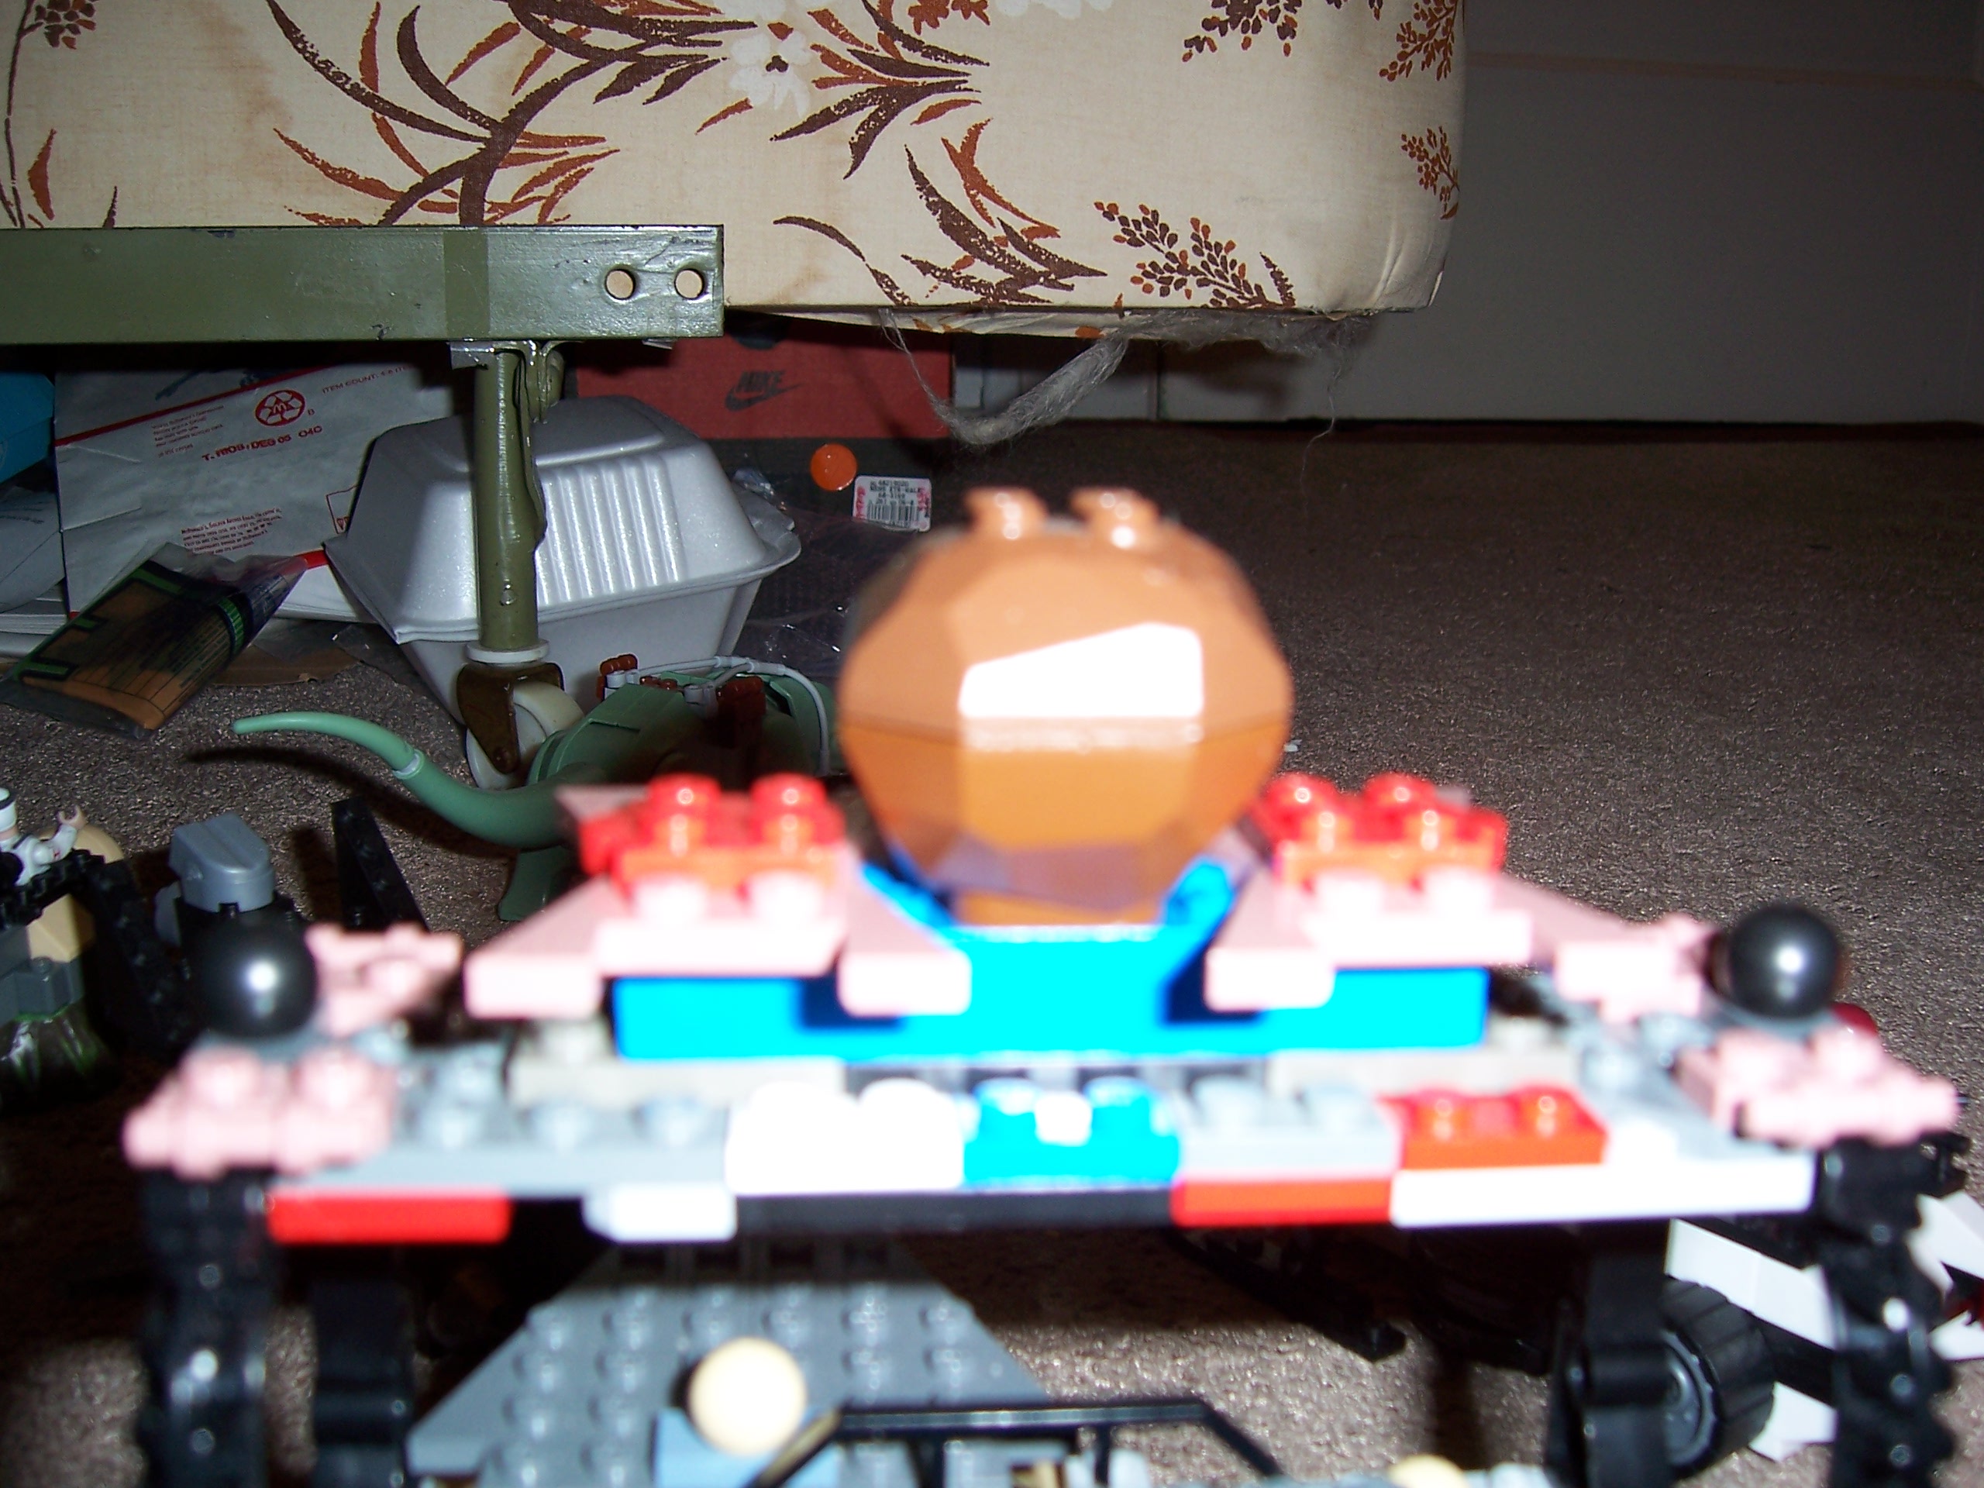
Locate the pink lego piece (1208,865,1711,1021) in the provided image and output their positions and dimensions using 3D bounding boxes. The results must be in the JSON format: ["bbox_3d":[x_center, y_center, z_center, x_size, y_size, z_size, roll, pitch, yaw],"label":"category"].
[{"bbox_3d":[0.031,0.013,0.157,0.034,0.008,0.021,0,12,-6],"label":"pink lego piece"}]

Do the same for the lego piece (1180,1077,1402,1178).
[{"bbox_3d":[0.021,0.028,0.154,0.016,0.005,0.010,0,12,-6],"label":"lego piece"}]

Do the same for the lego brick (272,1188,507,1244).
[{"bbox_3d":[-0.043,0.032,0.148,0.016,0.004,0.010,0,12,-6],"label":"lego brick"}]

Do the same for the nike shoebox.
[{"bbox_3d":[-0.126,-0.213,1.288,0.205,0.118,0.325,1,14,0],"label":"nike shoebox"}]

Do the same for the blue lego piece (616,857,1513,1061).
[{"bbox_3d":[0.004,0.016,0.161,0.064,0.010,0.018,0,15,-6],"label":"blue lego piece"}]

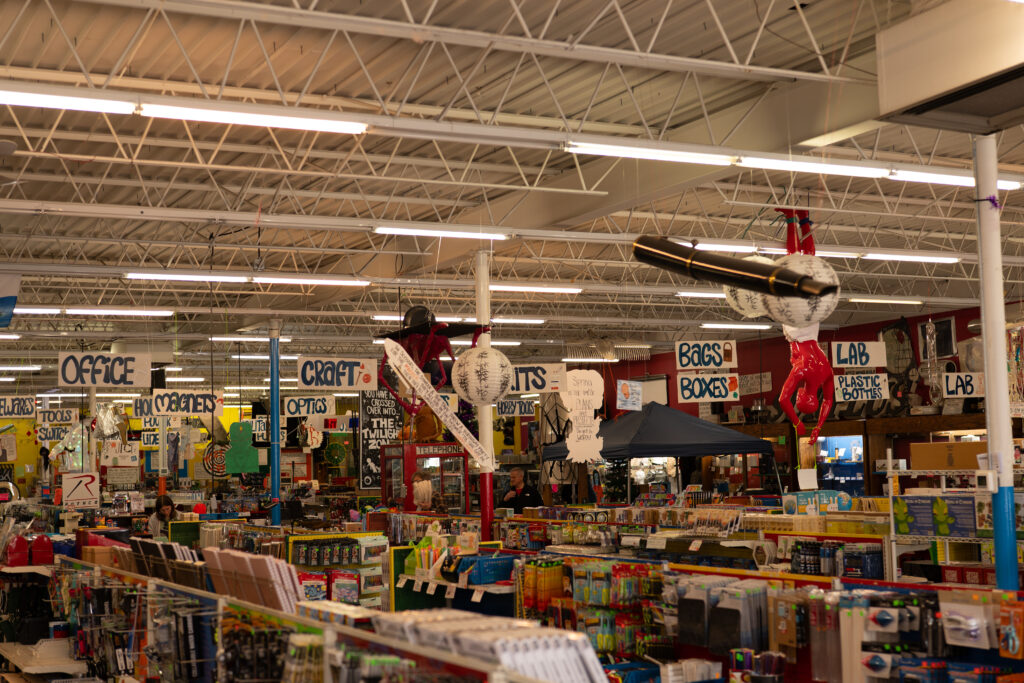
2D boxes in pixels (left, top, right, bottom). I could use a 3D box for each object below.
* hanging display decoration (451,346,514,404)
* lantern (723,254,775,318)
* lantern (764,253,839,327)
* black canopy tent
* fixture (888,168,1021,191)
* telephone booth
[{"bbox_3d":[-0.186,0.226,9.300,0.405,0.383,0.405,-2,-5,0],"label":"hanging display decoration"},{"bbox_3d":[1.481,-0.332,8.667,0.390,0.381,0.390,-2,-5,0],"label":"lantern"},{"bbox_3d":[1.423,-0.253,6.977,0.368,0.363,0.368,-2,-5,0],"label":"lantern"},{"bbox_3d":[2.160,2.188,20.985,2.900,2.608,2.900,1,-5,-27],"label":"black canopy tent"},{"bbox_3d":[2.969,-1.088,9.474,1.210,0.085,0.110,1,-5,-27],"label":"fixture"},{"bbox_3d":[-1.018,2.280,16.860,0.800,2.100,0.800,1,-5,-25],"label":"telephone booth"}]

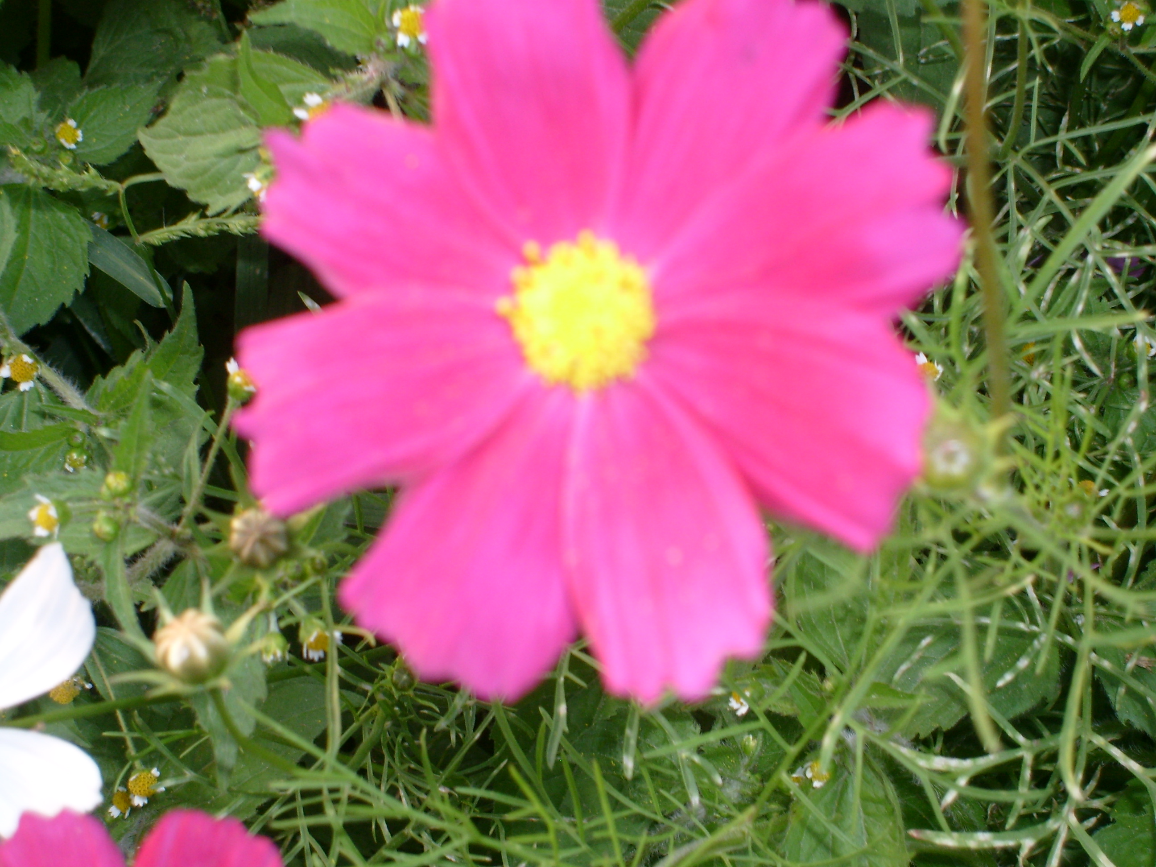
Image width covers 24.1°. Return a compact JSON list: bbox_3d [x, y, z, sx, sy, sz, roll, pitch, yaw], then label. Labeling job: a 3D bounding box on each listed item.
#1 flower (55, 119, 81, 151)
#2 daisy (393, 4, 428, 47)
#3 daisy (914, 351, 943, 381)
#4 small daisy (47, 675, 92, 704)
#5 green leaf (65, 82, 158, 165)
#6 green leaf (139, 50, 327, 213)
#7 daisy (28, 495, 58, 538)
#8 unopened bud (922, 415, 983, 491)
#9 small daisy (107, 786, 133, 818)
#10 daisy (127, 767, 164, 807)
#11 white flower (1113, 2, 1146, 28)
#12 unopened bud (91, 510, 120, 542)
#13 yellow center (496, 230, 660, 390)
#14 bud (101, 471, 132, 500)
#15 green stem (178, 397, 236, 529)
[{"bbox_3d":[-0.095,-0.056,0.505,0.006,0.004,0.006,2,78,-6],"label":"flower"},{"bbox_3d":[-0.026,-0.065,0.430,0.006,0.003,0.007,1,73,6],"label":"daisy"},{"bbox_3d":[0.054,-0.010,0.415,0.005,0.003,0.005,0,69,-13],"label":"daisy"},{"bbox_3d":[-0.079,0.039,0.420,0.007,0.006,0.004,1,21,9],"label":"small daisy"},{"bbox_3d":[-0.088,-0.059,0.510,0.024,0.004,0.014,-38,75,-20],"label":"green leaf"},{"bbox_3d":[-0.052,-0.046,0.410,0.029,0.006,0.024,-15,73,-5],"label":"green leaf"},{"bbox_3d":[-0.081,0.013,0.410,0.005,0.006,0.003,0,6,30],"label":"daisy"},{"bbox_3d":[0.042,0.002,0.305,0.007,0.008,0.007,0,90,3],"label":"unopened bud"},{"bbox_3d":[-0.069,0.056,0.410,0.004,0.005,0.003,0,24,13],"label":"small daisy"},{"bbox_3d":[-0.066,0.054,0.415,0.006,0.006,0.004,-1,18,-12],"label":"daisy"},{"bbox_3d":[0.106,-0.080,0.520,0.006,0.004,0.006,0,81,0],"label":"white flower"},{"bbox_3d":[-0.072,0.014,0.410,0.004,0.004,0.004,0,15,12],"label":"unopened bud"},{"bbox_3d":[0.000,-0.013,0.290,0.016,0.007,0.016,0,81,0],"label":"yellow center"},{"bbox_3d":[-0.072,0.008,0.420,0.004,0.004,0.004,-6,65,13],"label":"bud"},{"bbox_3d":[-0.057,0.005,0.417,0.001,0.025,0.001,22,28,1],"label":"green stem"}]

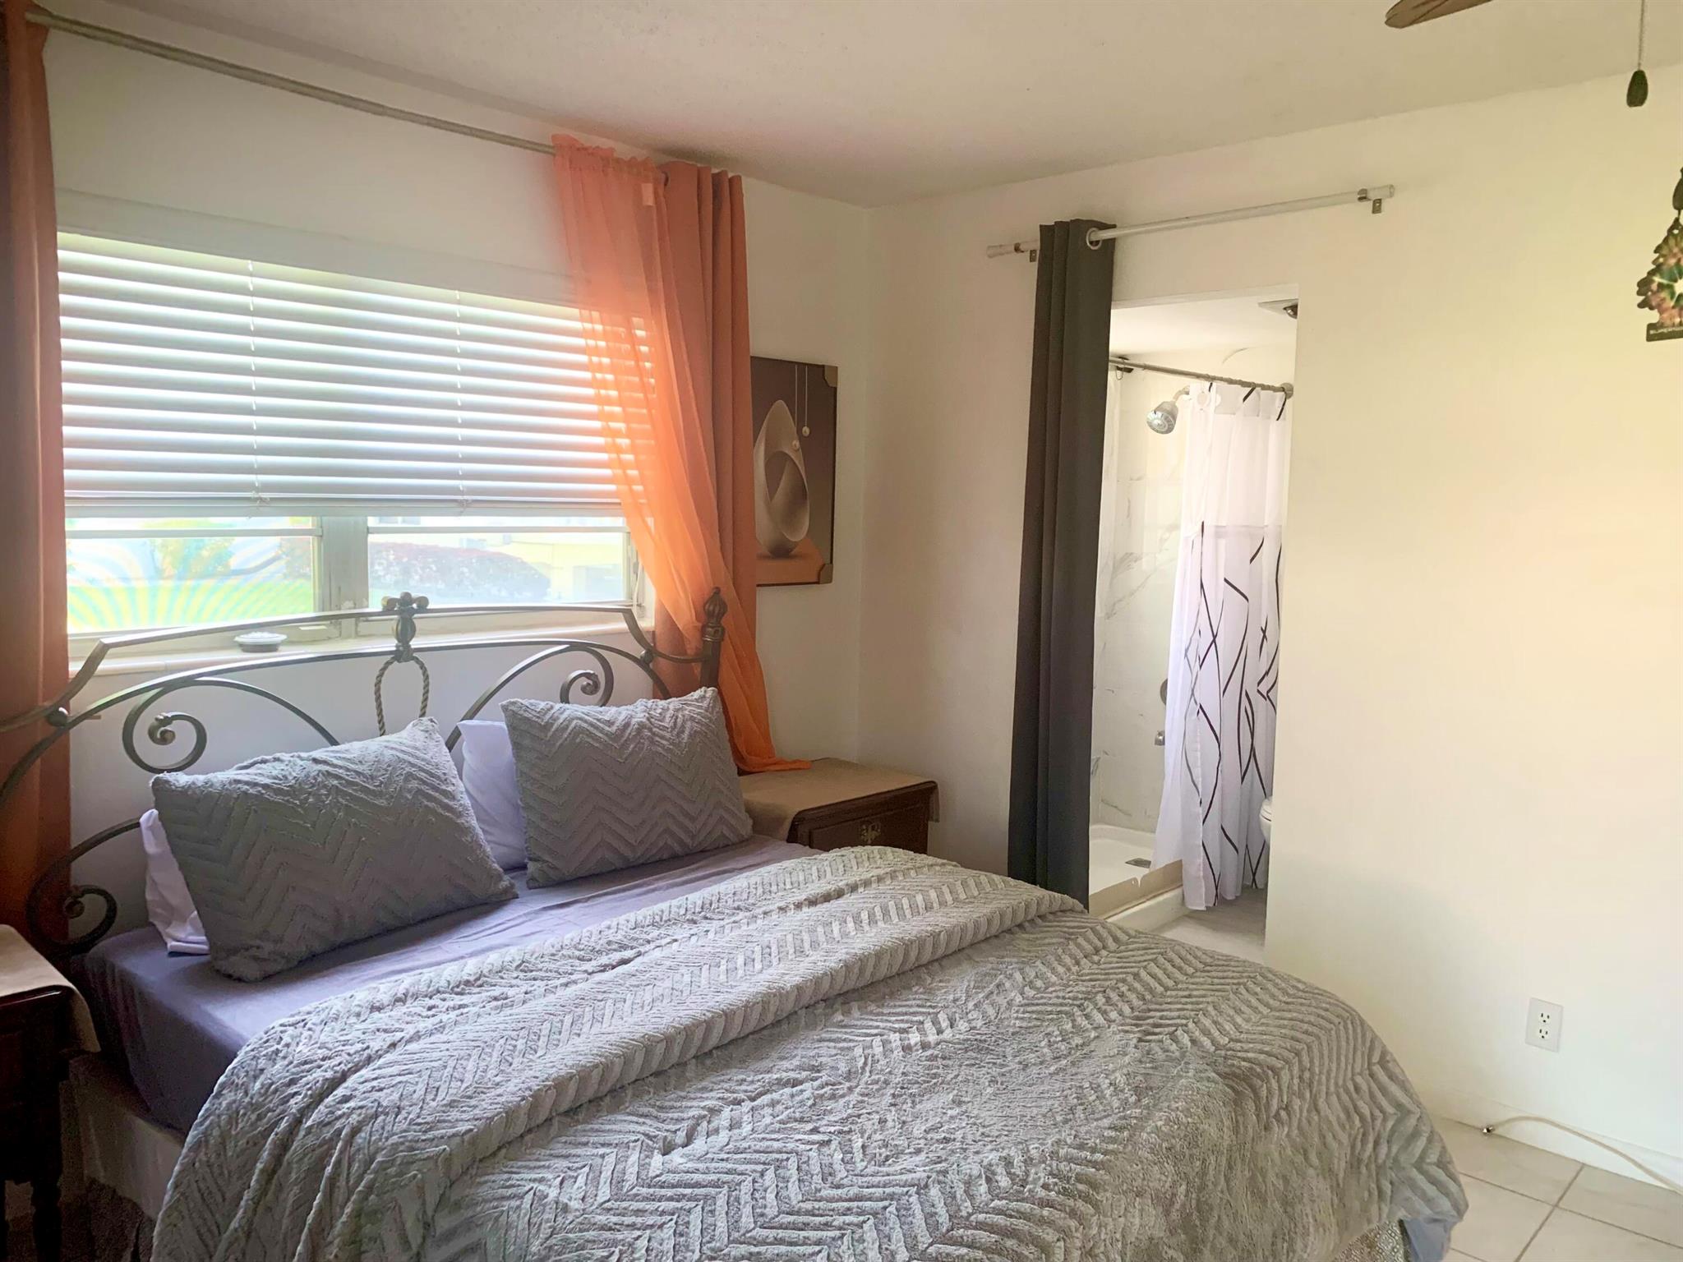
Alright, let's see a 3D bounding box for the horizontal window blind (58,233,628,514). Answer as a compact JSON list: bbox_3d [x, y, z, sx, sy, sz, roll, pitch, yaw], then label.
[{"bbox_3d":[-1.095,-0.559,3.011,0.060,0.575,1.650,7,8,42],"label":"horizontal window blind"}]

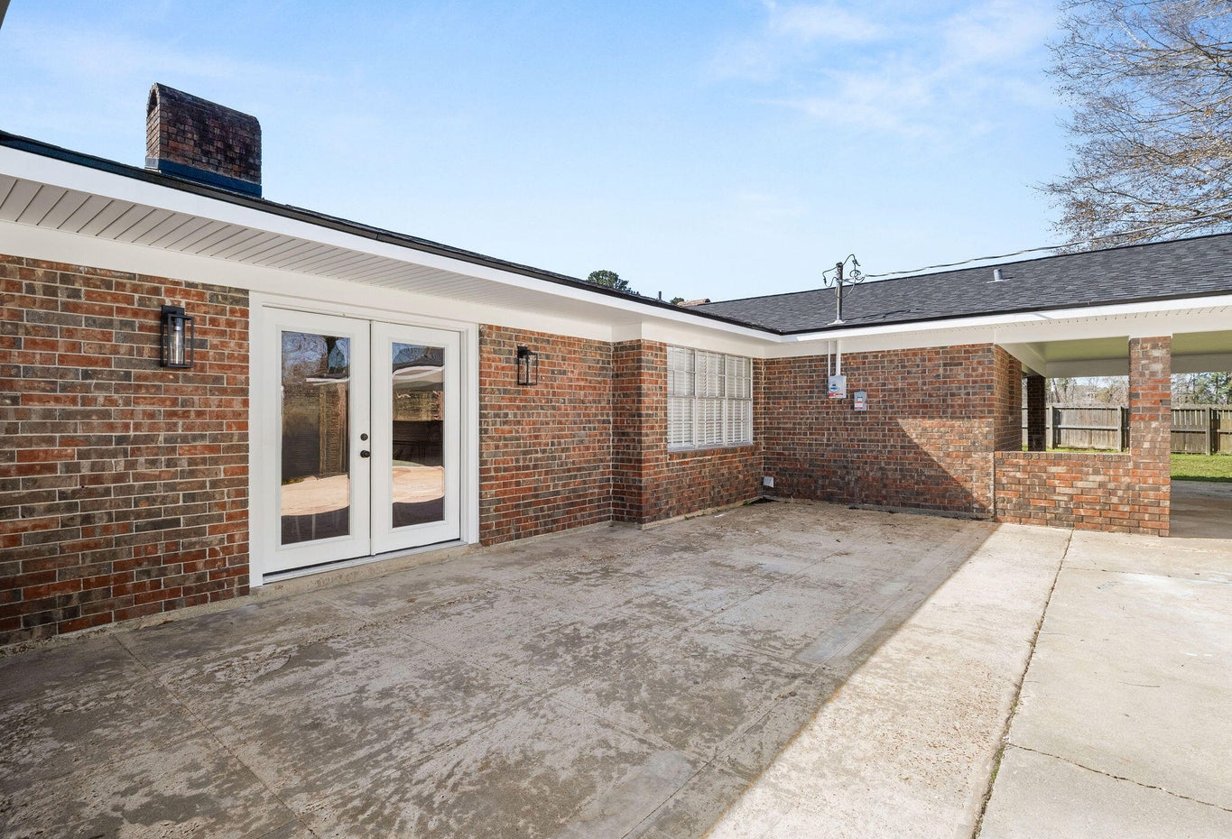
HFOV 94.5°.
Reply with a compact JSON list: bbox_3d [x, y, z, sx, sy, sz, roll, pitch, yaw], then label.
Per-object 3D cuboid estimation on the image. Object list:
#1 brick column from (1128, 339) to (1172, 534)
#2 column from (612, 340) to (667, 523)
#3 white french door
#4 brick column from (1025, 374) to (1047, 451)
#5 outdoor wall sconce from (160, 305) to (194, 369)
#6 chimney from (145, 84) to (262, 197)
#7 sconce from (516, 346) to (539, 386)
[{"bbox_3d":[6.074,0.178,6.497,0.330,2.215,0.347,0,0,41],"label":"brick column"},{"bbox_3d":[0.302,0.156,7.291,0.486,2.258,0.520,0,0,41],"label":"column"},{"bbox_3d":[-2.159,0.162,4.997,0.090,2.057,1.760,0,0,41],"label":"white french door"},{"bbox_3d":[9.769,0.142,13.194,0.335,2.220,0.340,0,0,41],"label":"brick column"},{"bbox_3d":[-2.919,-0.552,3.786,0.190,0.415,0.132,0,0,41],"label":"outdoor wall sconce"},{"bbox_3d":[-5.432,-3.563,7.536,0.750,1.190,1.097,0,0,41],"label":"chimney"},{"bbox_3d":[-0.939,-0.567,6.085,0.180,0.415,0.134,0,0,41],"label":"sconce"}]

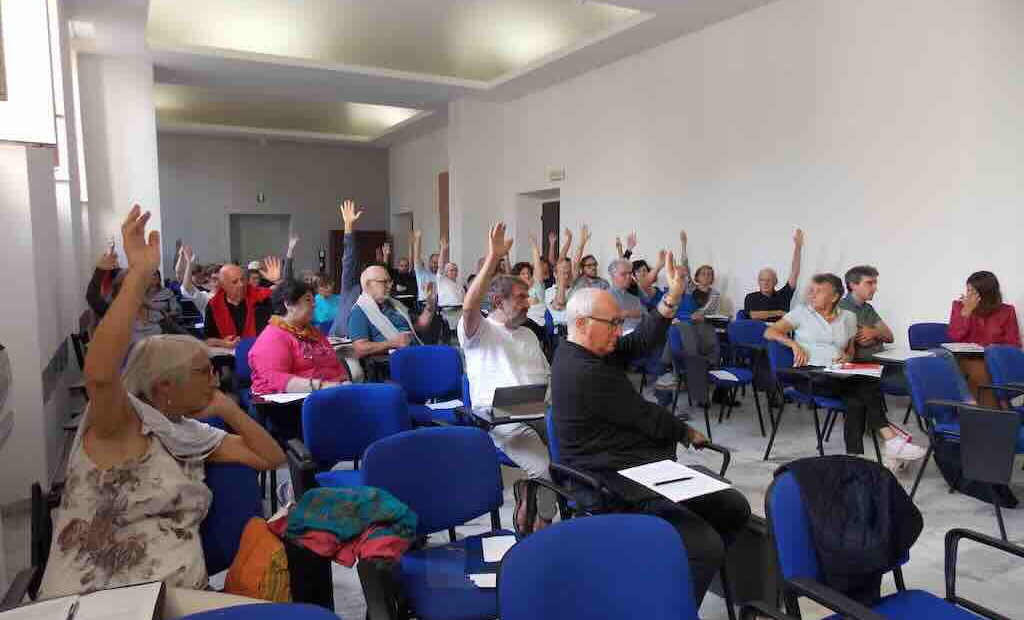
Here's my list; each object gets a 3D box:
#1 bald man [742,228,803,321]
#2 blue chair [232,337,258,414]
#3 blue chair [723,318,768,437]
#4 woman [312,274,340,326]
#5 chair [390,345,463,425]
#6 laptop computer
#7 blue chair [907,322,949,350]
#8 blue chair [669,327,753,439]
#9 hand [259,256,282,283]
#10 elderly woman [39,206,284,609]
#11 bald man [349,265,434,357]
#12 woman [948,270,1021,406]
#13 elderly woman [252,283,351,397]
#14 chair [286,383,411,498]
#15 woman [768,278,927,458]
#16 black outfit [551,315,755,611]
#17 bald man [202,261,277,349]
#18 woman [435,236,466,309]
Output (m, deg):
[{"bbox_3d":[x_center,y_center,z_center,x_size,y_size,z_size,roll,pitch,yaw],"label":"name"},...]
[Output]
[{"bbox_3d":[2.394,0.049,6.300,0.580,1.560,0.740,0,6,5],"label":"bald man"},{"bbox_3d":[-1.549,0.637,4.616,0.570,0.810,0.580,-4,6,-28],"label":"blue chair"},{"bbox_3d":[2.143,0.499,5.595,0.570,0.810,0.580,-3,6,-26],"label":"blue chair"},{"bbox_3d":[-1.718,0.245,6.402,0.480,1.150,0.700,-4,7,-32],"label":"woman"},{"bbox_3d":[-0.415,0.643,3.930,0.560,0.810,0.570,-3,6,-26],"label":"chair"},{"bbox_3d":[0.033,0.397,2.950,0.255,0.150,0.180,-3,6,-24],"label":"laptop computer"},{"bbox_3d":[3.506,0.507,5.374,0.570,0.810,0.580,-4,6,-27],"label":"blue chair"},{"bbox_3d":[1.564,0.538,5.273,0.570,0.810,0.580,-3,6,-24],"label":"blue chair"},{"bbox_3d":[-1.485,-0.250,4.200,0.125,0.170,0.070,-3,6,-25],"label":"hand"},{"bbox_3d":[-0.846,0.511,1.757,0.660,1.500,0.780,-3,6,-28],"label":"elderly woman"},{"bbox_3d":[-0.859,0.343,4.917,0.620,1.320,0.760,-5,7,-38],"label":"bald man"},{"bbox_3d":[3.648,0.314,5.220,0.560,1.220,0.700,1,6,17],"label":"woman"},{"bbox_3d":[-0.986,0.485,3.442,0.560,1.230,0.780,-5,7,-42],"label":"elderly woman"},{"bbox_3d":[-0.622,0.775,3.129,0.590,0.810,0.580,-4,6,-27],"label":"chair"},{"bbox_3d":[2.146,0.396,4.460,0.740,1.240,0.720,-2,6,-17],"label":"woman"},{"bbox_3d":[0.425,0.566,2.316,0.720,1.100,0.560,4,7,42],"label":"black outfit"},{"bbox_3d":[-2.004,0.325,5.165,0.620,1.330,0.760,-4,6,-27],"label":"bald man"},{"bbox_3d":[-0.731,-0.130,8.376,0.520,1.500,0.680,-3,6,-22],"label":"woman"}]

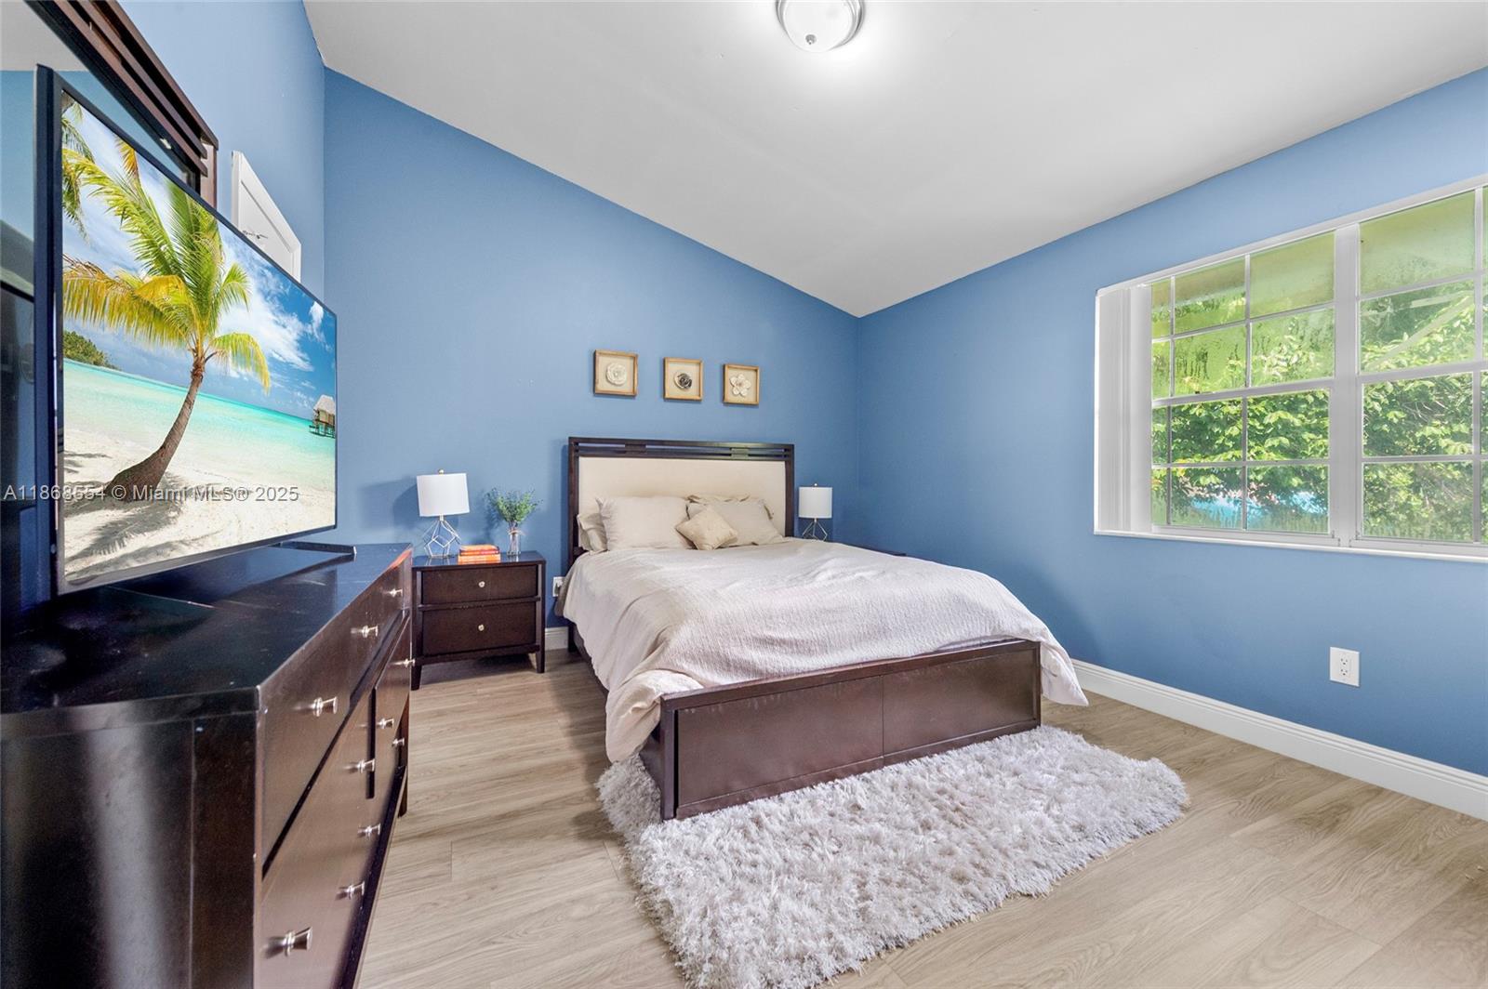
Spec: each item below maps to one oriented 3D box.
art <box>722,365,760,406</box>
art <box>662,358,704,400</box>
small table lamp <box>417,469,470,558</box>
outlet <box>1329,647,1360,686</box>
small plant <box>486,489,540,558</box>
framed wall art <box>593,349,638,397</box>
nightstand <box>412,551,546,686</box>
[{"bbox_3d":[-0.018,-0.784,4.141,0.274,0.273,0.035,0,1,-27],"label":"art"},{"bbox_3d":[-0.413,-0.781,3.942,0.267,0.272,0.035,0,1,-27],"label":"art"},{"bbox_3d":[-1.659,0.111,3.198,0.250,0.495,0.250,0,1,-27],"label":"small table lamp"},{"bbox_3d":[2.181,0.624,2.098,0.008,0.121,0.076,0,1,-27],"label":"outlet"},{"bbox_3d":[-1.328,0.166,3.348,0.270,0.385,0.250,0,1,-27],"label":"small plant"},{"bbox_3d":[-0.825,-0.776,3.735,0.271,0.268,0.035,0,1,-27],"label":"framed wall art"},{"bbox_3d":[-1.465,0.668,3.207,0.635,0.618,0.413,0,1,-27],"label":"nightstand"}]

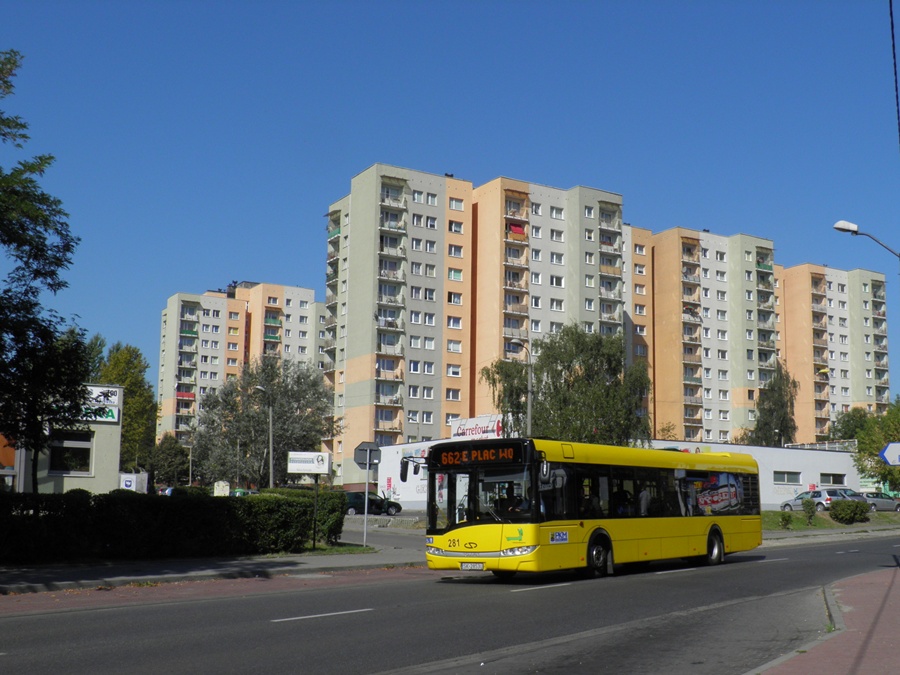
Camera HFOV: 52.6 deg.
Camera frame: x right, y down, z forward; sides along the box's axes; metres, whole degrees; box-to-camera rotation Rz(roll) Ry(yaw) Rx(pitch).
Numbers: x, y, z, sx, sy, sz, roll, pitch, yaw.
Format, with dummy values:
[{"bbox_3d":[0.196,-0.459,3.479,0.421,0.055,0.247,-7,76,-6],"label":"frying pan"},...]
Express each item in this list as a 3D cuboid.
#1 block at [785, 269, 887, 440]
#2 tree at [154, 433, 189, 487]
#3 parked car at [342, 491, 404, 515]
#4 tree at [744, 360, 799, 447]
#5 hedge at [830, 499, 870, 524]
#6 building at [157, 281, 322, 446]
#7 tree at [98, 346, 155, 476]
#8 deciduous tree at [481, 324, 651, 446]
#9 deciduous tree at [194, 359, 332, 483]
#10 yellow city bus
[{"bbox_3d":[60.155,7.380,148.580,17.500,35.500,13.000,7,-11,-32],"label":"block"},{"bbox_3d":[-24.455,11.461,79.496,3.600,6.300,3.600,1,-9,0],"label":"tree"},{"bbox_3d":[-4.874,10.325,56.500,3.850,1.430,1.660,2,-9,-3],"label":"parked car"},{"bbox_3d":[35.188,9.930,98.801,5.800,15.000,5.800,1,-9,0],"label":"tree"},{"bbox_3d":[22.857,9.983,52.000,2.300,1.400,2.200,-6,-12,39],"label":"hedge"},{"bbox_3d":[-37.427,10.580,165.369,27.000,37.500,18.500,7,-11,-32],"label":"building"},{"bbox_3d":[-31.812,7.886,86.801,7.500,15.000,7.500,1,-9,0],"label":"tree"},{"bbox_3d":[5.292,3.841,41.281,7.900,9.000,7.300,1,-9,0],"label":"deciduous tree"},{"bbox_3d":[-16.517,8.163,78.977,12.300,12.800,11.500,1,-9,0],"label":"deciduous tree"},{"bbox_3d":[4.270,4.210,22.550,2.550,2.900,12.000,-7,-13,39],"label":"yellow city bus"}]

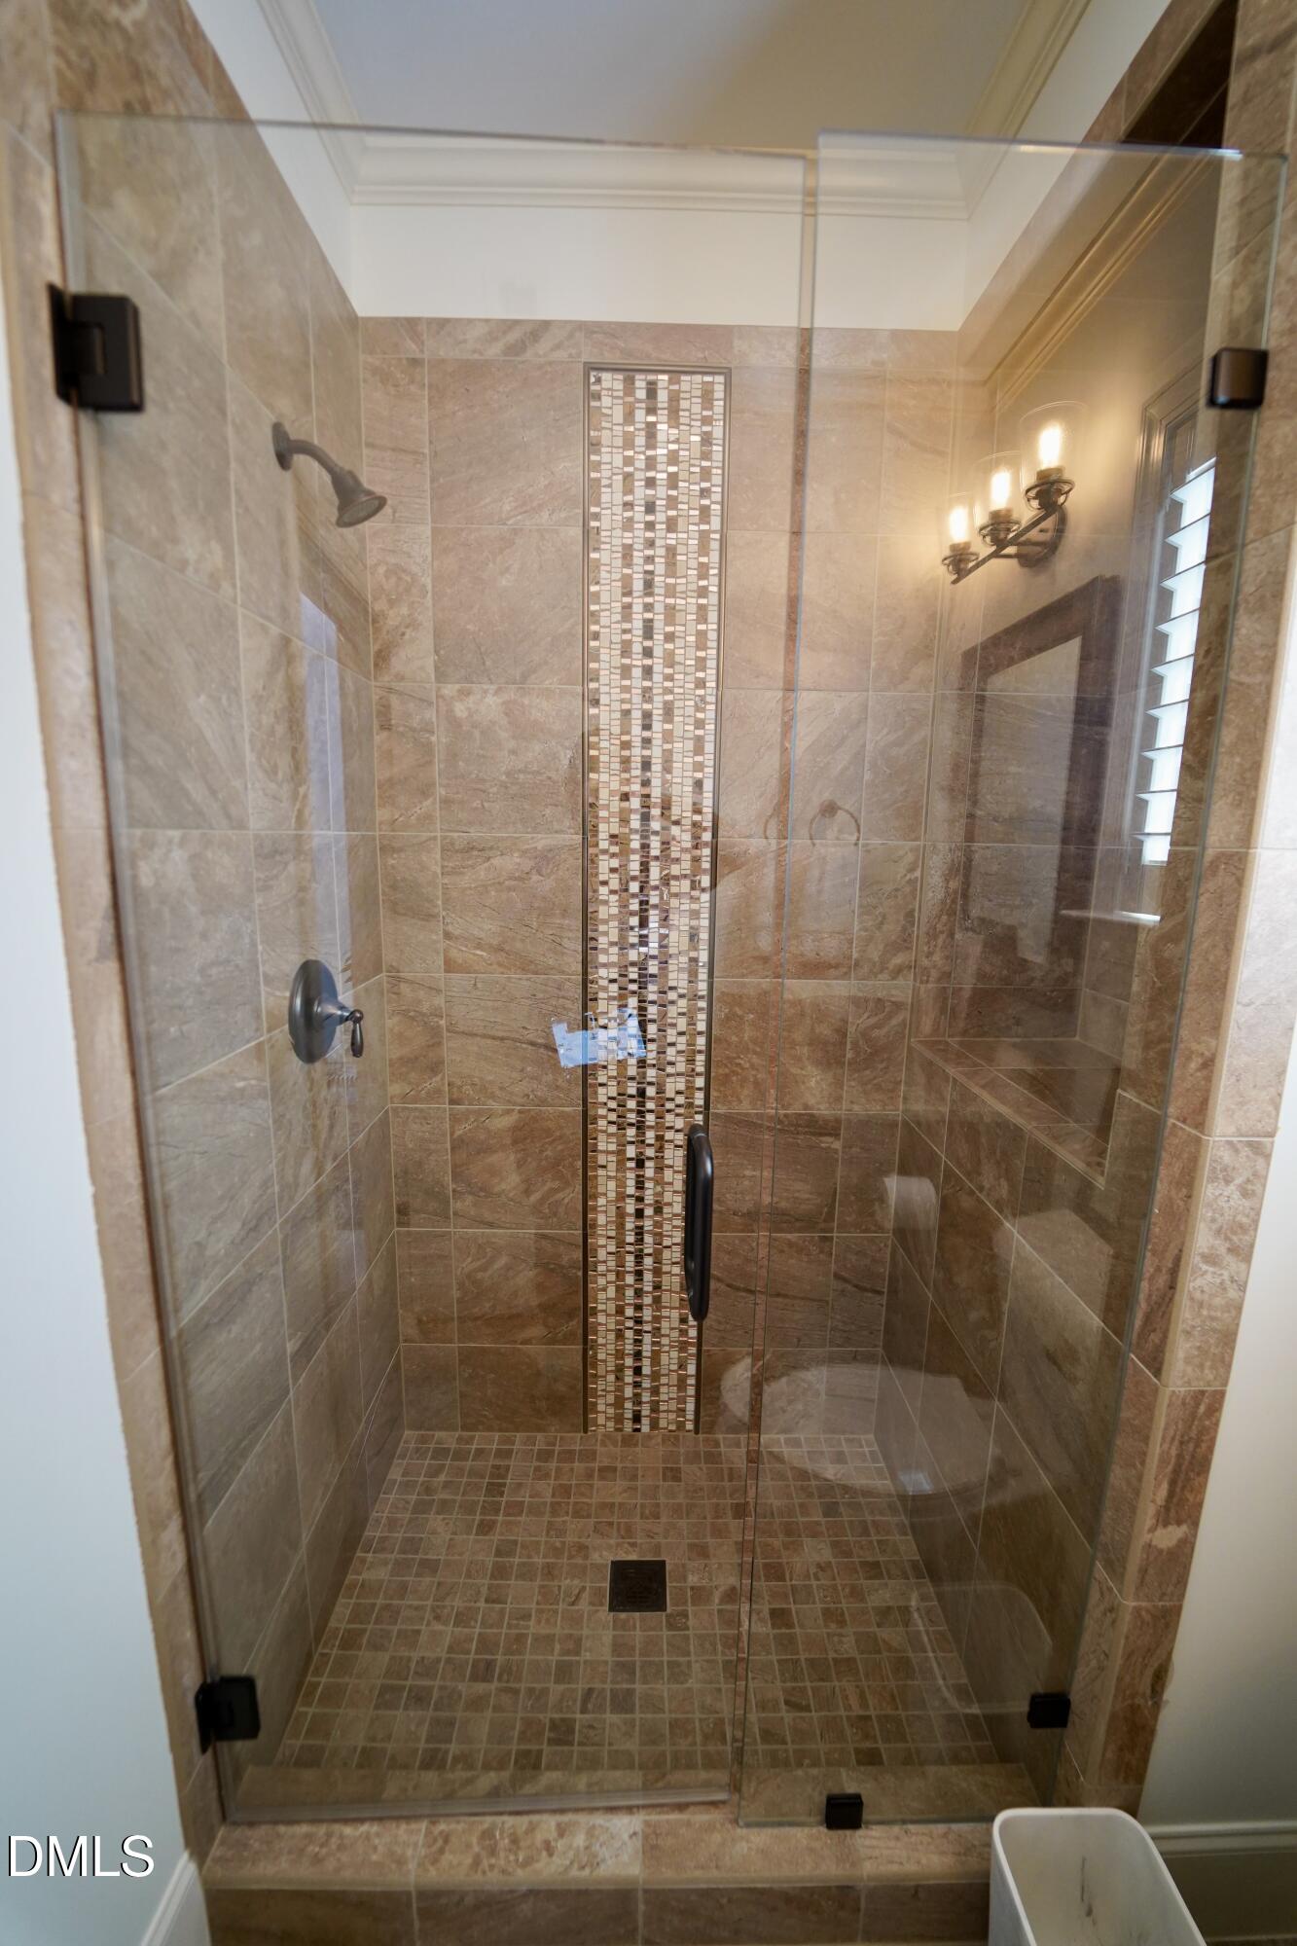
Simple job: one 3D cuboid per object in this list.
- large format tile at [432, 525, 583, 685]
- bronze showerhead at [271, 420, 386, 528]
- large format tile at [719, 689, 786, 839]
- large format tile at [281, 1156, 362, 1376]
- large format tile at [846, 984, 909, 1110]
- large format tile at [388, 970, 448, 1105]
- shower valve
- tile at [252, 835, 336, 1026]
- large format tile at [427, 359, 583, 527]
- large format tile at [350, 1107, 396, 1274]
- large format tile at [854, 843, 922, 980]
[{"bbox_3d":[-0.289,-0.753,1.567,0.307,0.305,0.012,1,10,0],"label":"large format tile"},{"bbox_3d":[-0.489,-0.775,1.182,0.164,0.150,0.083,1,10,0],"label":"bronze showerhead"},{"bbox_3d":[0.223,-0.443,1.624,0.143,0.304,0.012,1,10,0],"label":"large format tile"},{"bbox_3d":[-0.598,0.517,1.382,0.012,0.304,0.292,1,10,0],"label":"large format tile"},{"bbox_3d":[0.524,0.171,1.734,0.129,0.302,0.011,1,10,-1],"label":"large format tile"},{"bbox_3d":[-0.524,0.155,1.725,0.128,0.302,0.011,1,10,-1],"label":"large format tile"},{"bbox_3d":[-0.540,0.067,1.312,0.089,0.178,0.176,1,10,0],"label":"shower valve"},{"bbox_3d":[-0.590,-0.080,1.269,0.020,0.304,0.290,1,10,-1],"label":"tile"},{"bbox_3d":[-0.284,-1.053,1.517,0.304,0.304,0.020,1,10,0],"label":"large format tile"},{"bbox_3d":[-0.600,0.479,1.648,0.011,0.302,0.254,1,10,-1],"label":"large format tile"},{"bbox_3d":[0.527,-0.132,1.677,0.131,0.304,0.020,1,10,0],"label":"large format tile"}]

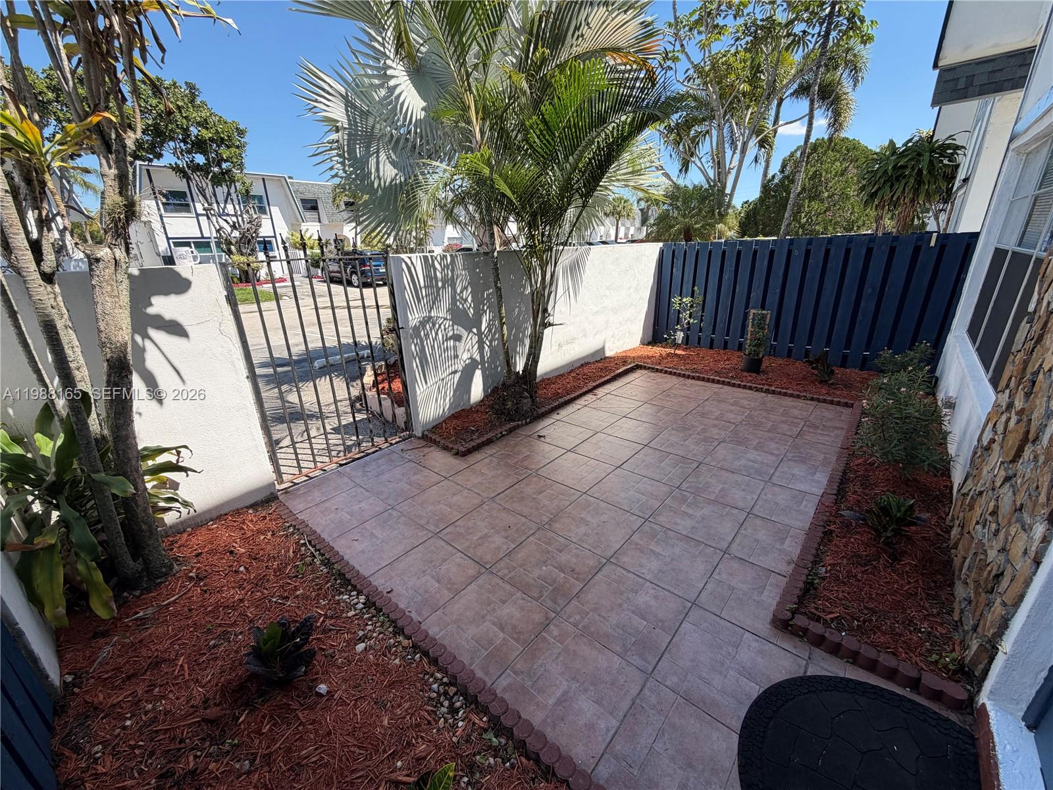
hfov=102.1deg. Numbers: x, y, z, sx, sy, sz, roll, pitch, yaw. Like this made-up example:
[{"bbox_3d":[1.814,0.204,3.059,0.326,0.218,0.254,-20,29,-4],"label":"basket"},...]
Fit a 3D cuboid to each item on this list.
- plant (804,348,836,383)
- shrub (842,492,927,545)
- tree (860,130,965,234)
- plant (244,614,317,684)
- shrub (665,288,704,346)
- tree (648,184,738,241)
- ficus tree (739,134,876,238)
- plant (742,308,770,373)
[{"bbox_3d":[3.329,-0.352,4.833,0.300,0.360,0.300,15,26,39],"label":"plant"},{"bbox_3d":[1.947,0.654,2.323,0.360,0.270,0.330,15,26,39],"label":"shrub"},{"bbox_3d":[6.299,-2.738,7.269,1.300,3.081,1.250,15,26,39],"label":"tree"},{"bbox_3d":[-0.972,1.002,1.685,0.260,0.240,0.250,15,26,39],"label":"plant"},{"bbox_3d":[2.309,-1.105,6.221,0.510,0.880,0.460,15,26,39],"label":"shrub"},{"bbox_3d":[3.591,-3.261,9.543,1.950,2.659,1.900,15,26,39],"label":"tree"},{"bbox_3d":[7.394,-4.490,11.010,3.400,3.745,3.200,15,26,39],"label":"ficus tree"},{"bbox_3d":[2.784,-0.669,5.162,0.280,0.760,0.260,15,26,39],"label":"plant"}]

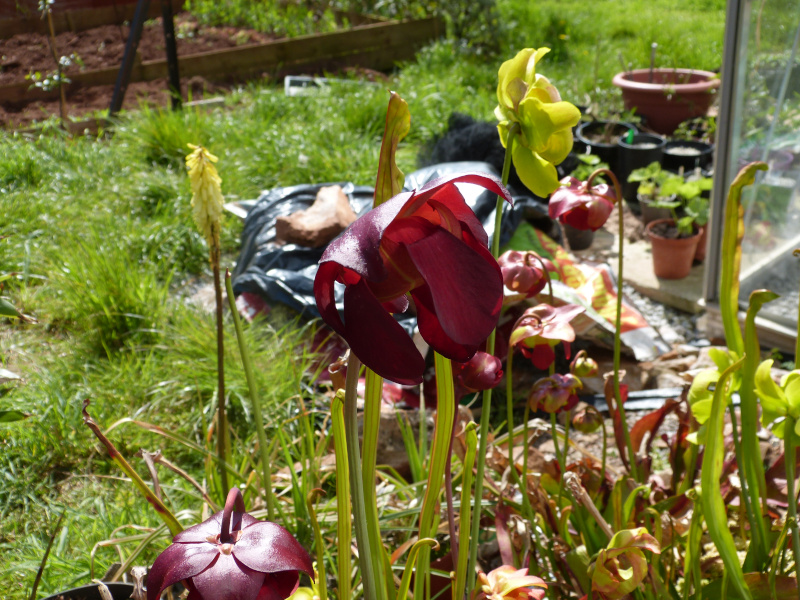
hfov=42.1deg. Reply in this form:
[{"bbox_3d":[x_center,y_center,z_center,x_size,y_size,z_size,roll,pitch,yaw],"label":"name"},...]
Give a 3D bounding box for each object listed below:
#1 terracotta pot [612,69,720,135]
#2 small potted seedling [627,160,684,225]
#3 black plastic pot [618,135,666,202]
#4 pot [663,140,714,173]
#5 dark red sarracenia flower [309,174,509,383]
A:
[{"bbox_3d":[1.058,-0.785,4.133,0.428,0.182,0.428,3,24,14],"label":"terracotta pot"},{"bbox_3d":[0.755,-0.315,3.065,0.160,0.178,0.150,3,24,14],"label":"small potted seedling"},{"bbox_3d":[0.738,-0.383,3.187,0.150,0.210,0.150,3,24,13],"label":"black plastic pot"},{"bbox_3d":[0.911,-0.405,3.289,0.163,0.155,0.163,4,24,15],"label":"pot"},{"bbox_3d":[0.004,-0.011,0.480,0.083,0.085,0.080,-8,24,-12],"label":"dark red sarracenia flower"}]

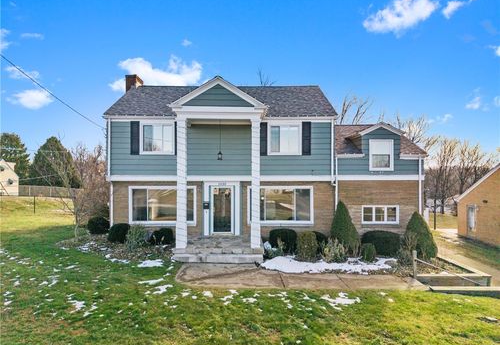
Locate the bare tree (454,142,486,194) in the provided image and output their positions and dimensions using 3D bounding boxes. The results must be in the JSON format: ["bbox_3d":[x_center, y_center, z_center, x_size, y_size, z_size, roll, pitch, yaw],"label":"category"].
[{"bbox_3d":[20.300,0.400,32.000,3.100,6.800,3.000,0,1,0],"label":"bare tree"}]

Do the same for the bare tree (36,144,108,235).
[{"bbox_3d":[-7.800,0.750,15.300,3.200,4.050,2.900,0,1,0],"label":"bare tree"}]

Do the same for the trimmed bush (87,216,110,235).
[{"bbox_3d":[-6.750,2.350,15.500,0.980,0.850,0.950,0,1,0],"label":"trimmed bush"}]

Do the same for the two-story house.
[{"bbox_3d":[0.700,-0.820,17.100,13.600,7.900,9.900,0,1,-1],"label":"two-story house"}]

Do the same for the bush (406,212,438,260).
[{"bbox_3d":[6.800,2.450,13.650,1.270,1.780,1.250,0,1,0],"label":"bush"}]

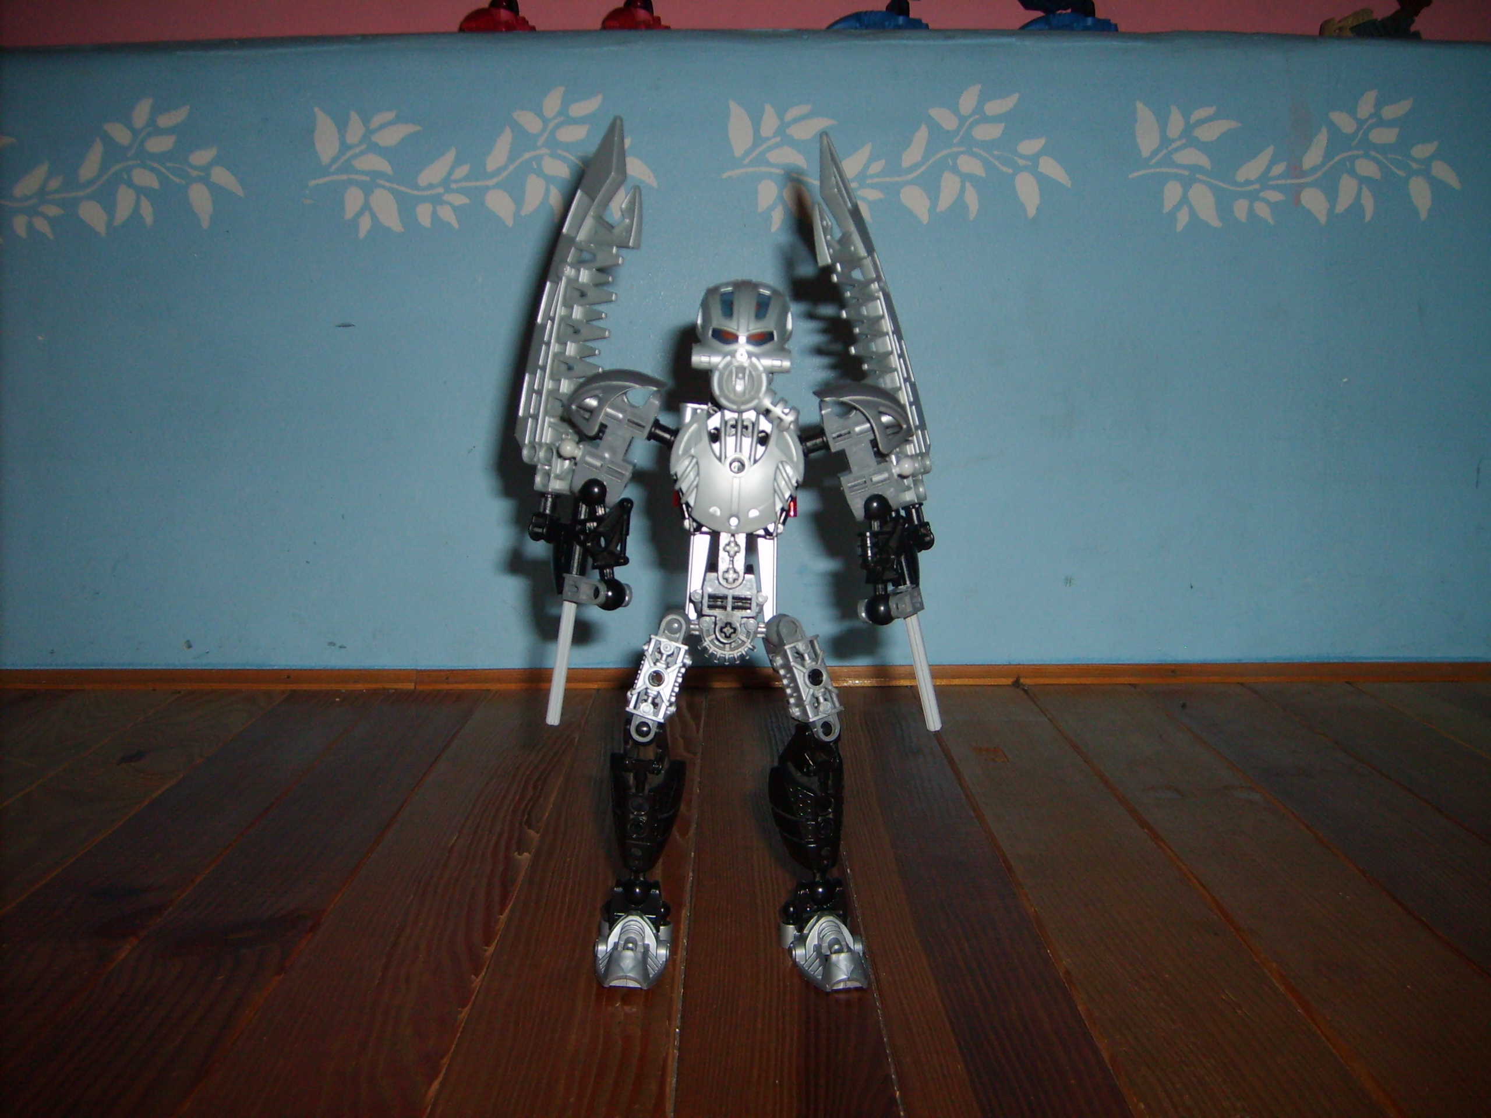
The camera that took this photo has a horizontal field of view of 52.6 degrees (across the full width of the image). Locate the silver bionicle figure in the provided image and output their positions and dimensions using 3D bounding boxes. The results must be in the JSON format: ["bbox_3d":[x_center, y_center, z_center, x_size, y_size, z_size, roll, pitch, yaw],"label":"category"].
[{"bbox_3d":[-0.006,-0.004,0.483,0.136,0.268,0.088,0,8,0],"label":"silver bionicle figure"}]

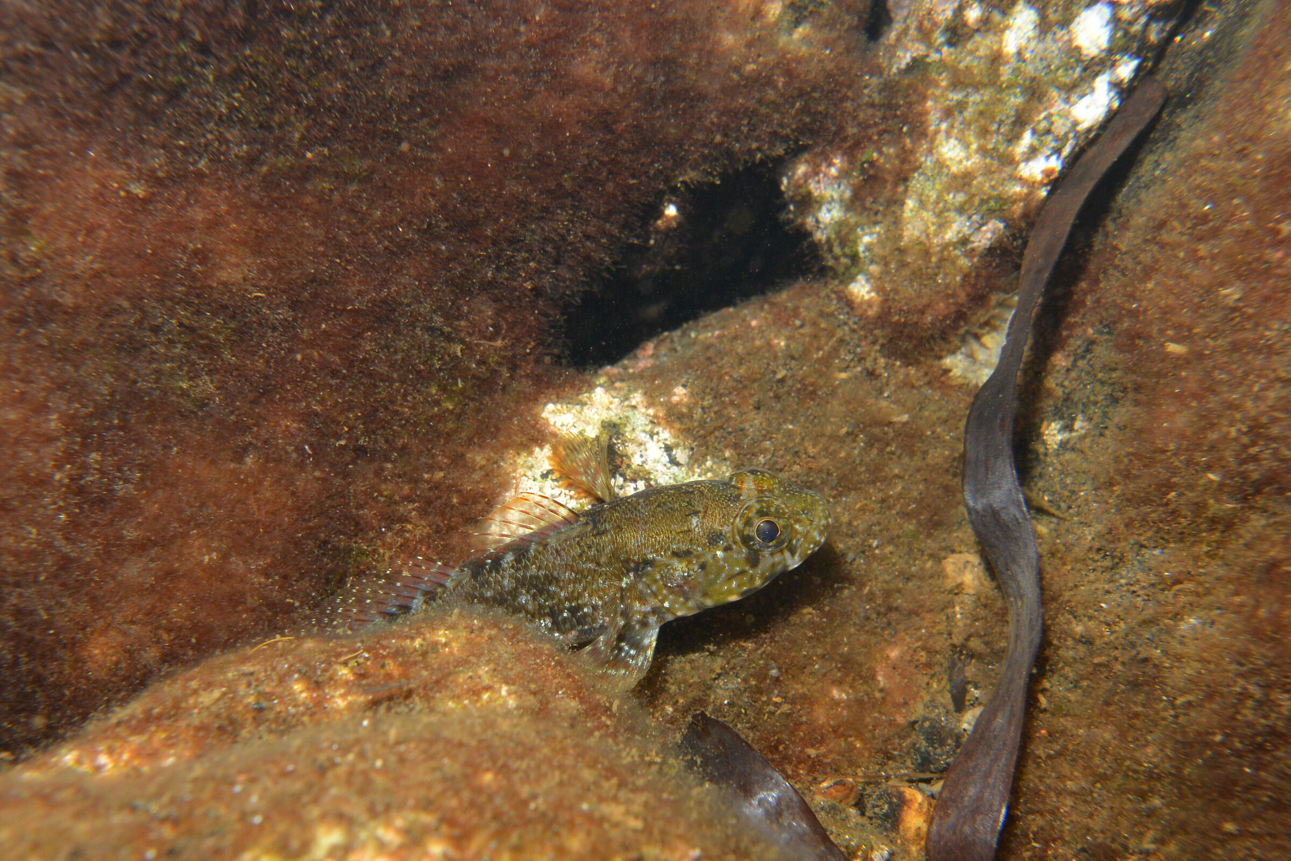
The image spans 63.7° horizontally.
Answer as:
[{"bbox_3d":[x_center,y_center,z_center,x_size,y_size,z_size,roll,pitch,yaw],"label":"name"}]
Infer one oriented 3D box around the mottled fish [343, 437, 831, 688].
[{"bbox_3d":[-0.017,0.025,0.162,0.098,0.027,0.033,-17,42,7],"label":"mottled fish"}]

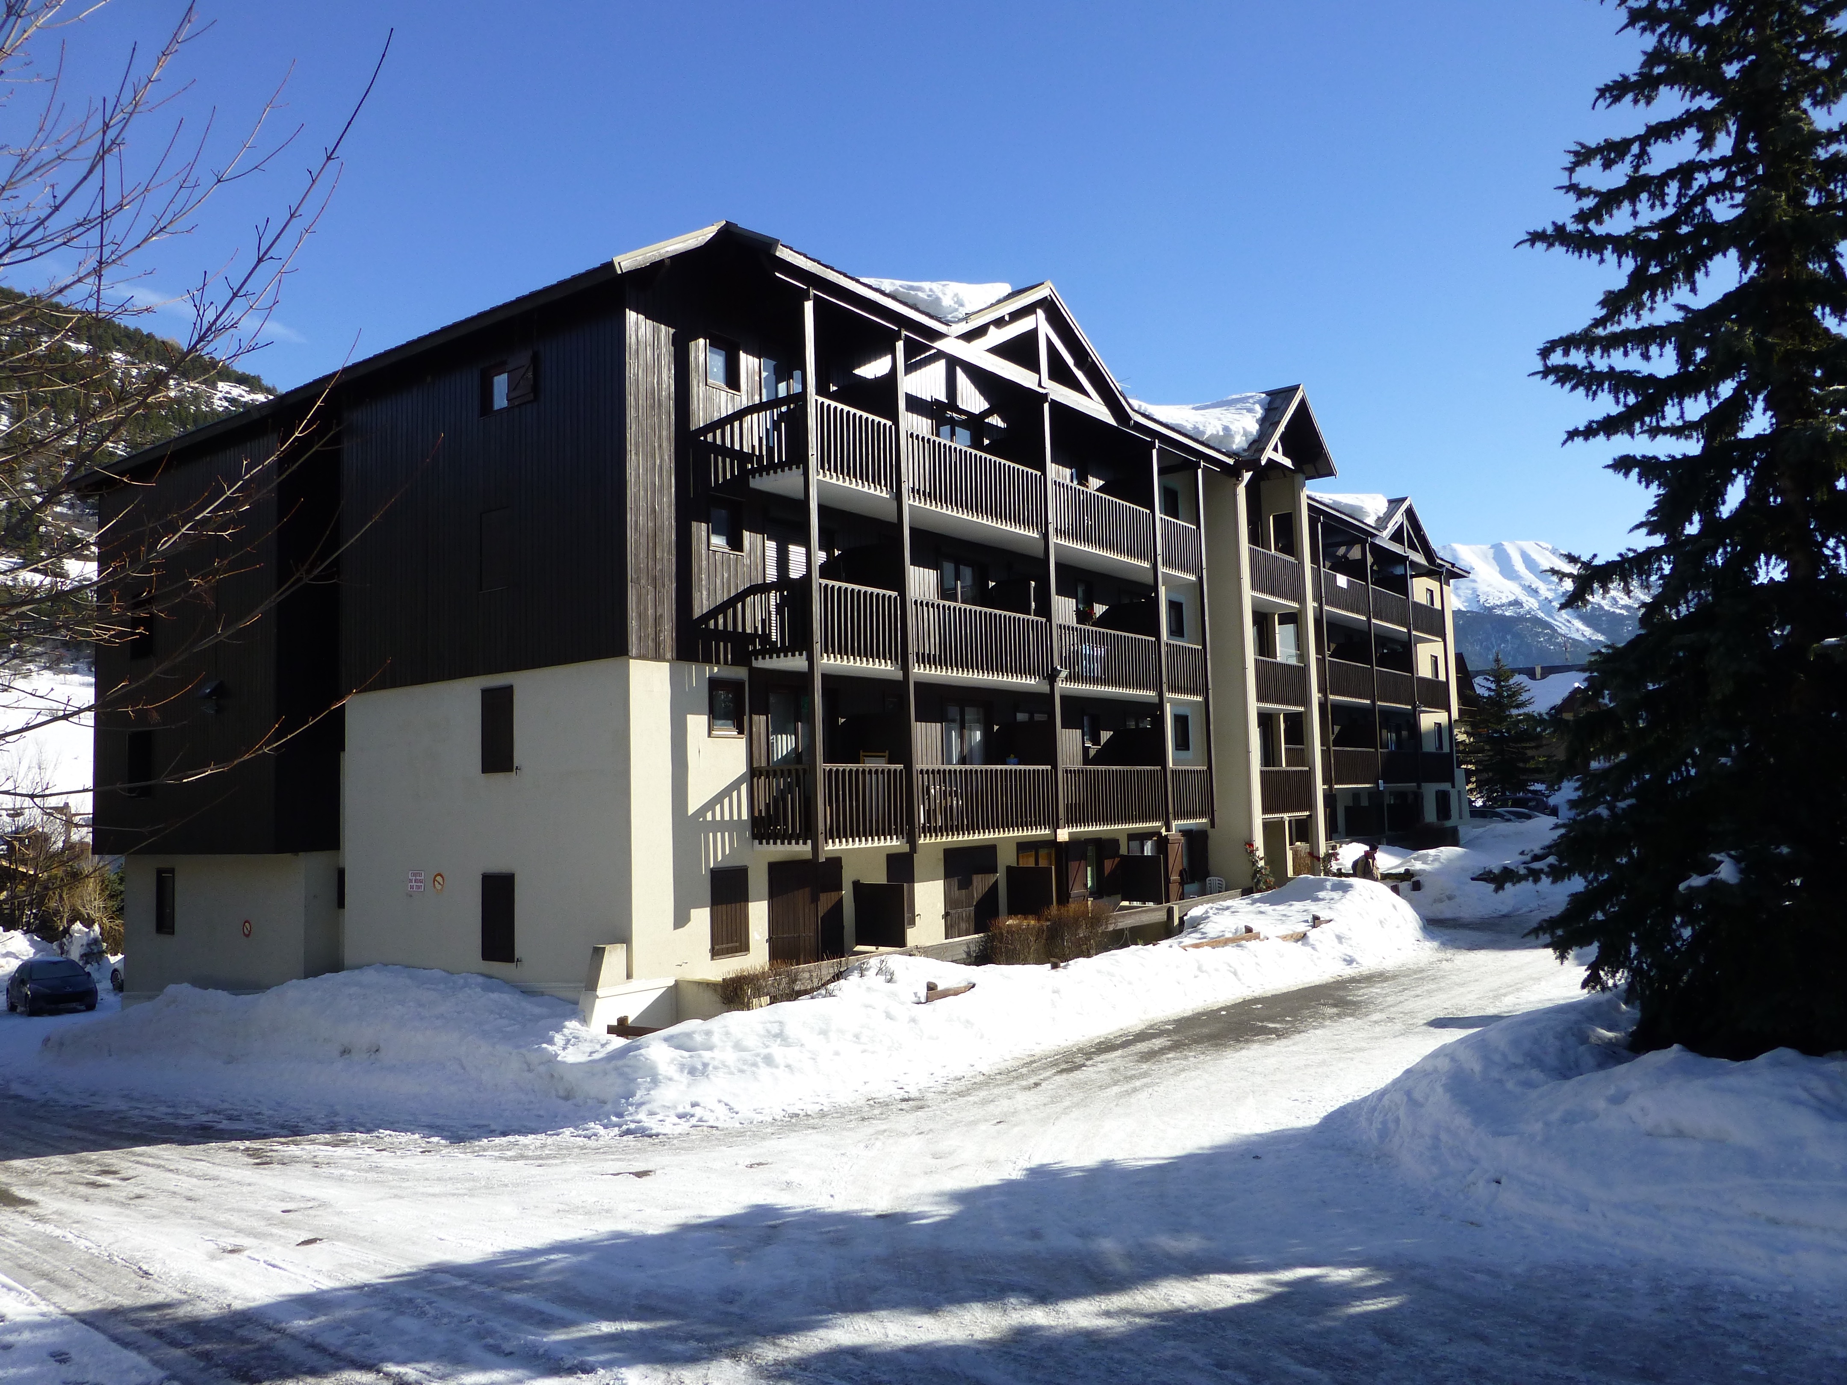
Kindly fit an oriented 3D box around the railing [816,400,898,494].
[{"bbox_3d":[-0.984,-3.679,19.448,0.100,1.230,1.950,-5,-5,37],"label":"railing"}]

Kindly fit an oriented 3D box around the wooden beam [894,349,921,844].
[{"bbox_3d":[-0.268,-1.584,19.767,0.140,8.042,0.140,-5,-6,37],"label":"wooden beam"}]

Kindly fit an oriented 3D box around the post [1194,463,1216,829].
[{"bbox_3d":[6.244,-1.064,28.466,0.140,8.142,0.140,-5,-6,37],"label":"post"}]

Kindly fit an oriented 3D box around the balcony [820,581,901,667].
[{"bbox_3d":[-1.213,-0.925,18.974,0.800,1.192,1.893,-5,-6,37],"label":"balcony"}]

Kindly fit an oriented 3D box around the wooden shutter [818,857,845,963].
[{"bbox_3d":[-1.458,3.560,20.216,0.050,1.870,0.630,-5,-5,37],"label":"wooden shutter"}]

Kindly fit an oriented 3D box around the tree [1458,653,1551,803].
[{"bbox_3d":[31.530,2.189,70.000,5.600,8.614,5.600,-5,-6,37],"label":"tree"}]

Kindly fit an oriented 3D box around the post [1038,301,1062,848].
[{"bbox_3d":[2.295,-2.214,23.616,0.180,9.840,0.180,-5,-5,37],"label":"post"}]

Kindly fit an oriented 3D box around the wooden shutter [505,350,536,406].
[{"bbox_3d":[-6.003,-4.652,19.007,0.690,0.770,0.050,-5,-5,37],"label":"wooden shutter"}]

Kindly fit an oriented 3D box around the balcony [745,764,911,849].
[{"bbox_3d":[-1.332,1.734,19.429,1.360,1.210,2.200,-5,-5,37],"label":"balcony"}]

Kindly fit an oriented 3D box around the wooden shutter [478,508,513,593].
[{"bbox_3d":[-6.117,-2.040,18.318,0.775,1.165,0.050,-5,-6,37],"label":"wooden shutter"}]

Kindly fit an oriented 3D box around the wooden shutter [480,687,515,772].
[{"bbox_3d":[-6.022,0.529,18.094,0.758,1.223,0.050,-5,-6,37],"label":"wooden shutter"}]

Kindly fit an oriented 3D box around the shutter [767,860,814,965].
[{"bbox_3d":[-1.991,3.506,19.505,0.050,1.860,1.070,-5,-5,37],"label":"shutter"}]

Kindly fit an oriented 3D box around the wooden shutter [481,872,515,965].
[{"bbox_3d":[-6.231,3.306,18.788,0.820,1.300,0.050,-5,-5,37],"label":"wooden shutter"}]

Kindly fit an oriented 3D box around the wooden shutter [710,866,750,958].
[{"bbox_3d":[-2.782,3.174,18.478,0.050,1.290,0.750,-5,-5,37],"label":"wooden shutter"}]

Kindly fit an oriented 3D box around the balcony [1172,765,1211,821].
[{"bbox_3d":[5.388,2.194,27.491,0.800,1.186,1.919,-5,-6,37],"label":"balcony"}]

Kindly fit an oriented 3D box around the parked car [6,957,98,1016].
[{"bbox_3d":[-25.520,8.591,37.550,1.740,1.460,4.050,3,-6,-44],"label":"parked car"}]

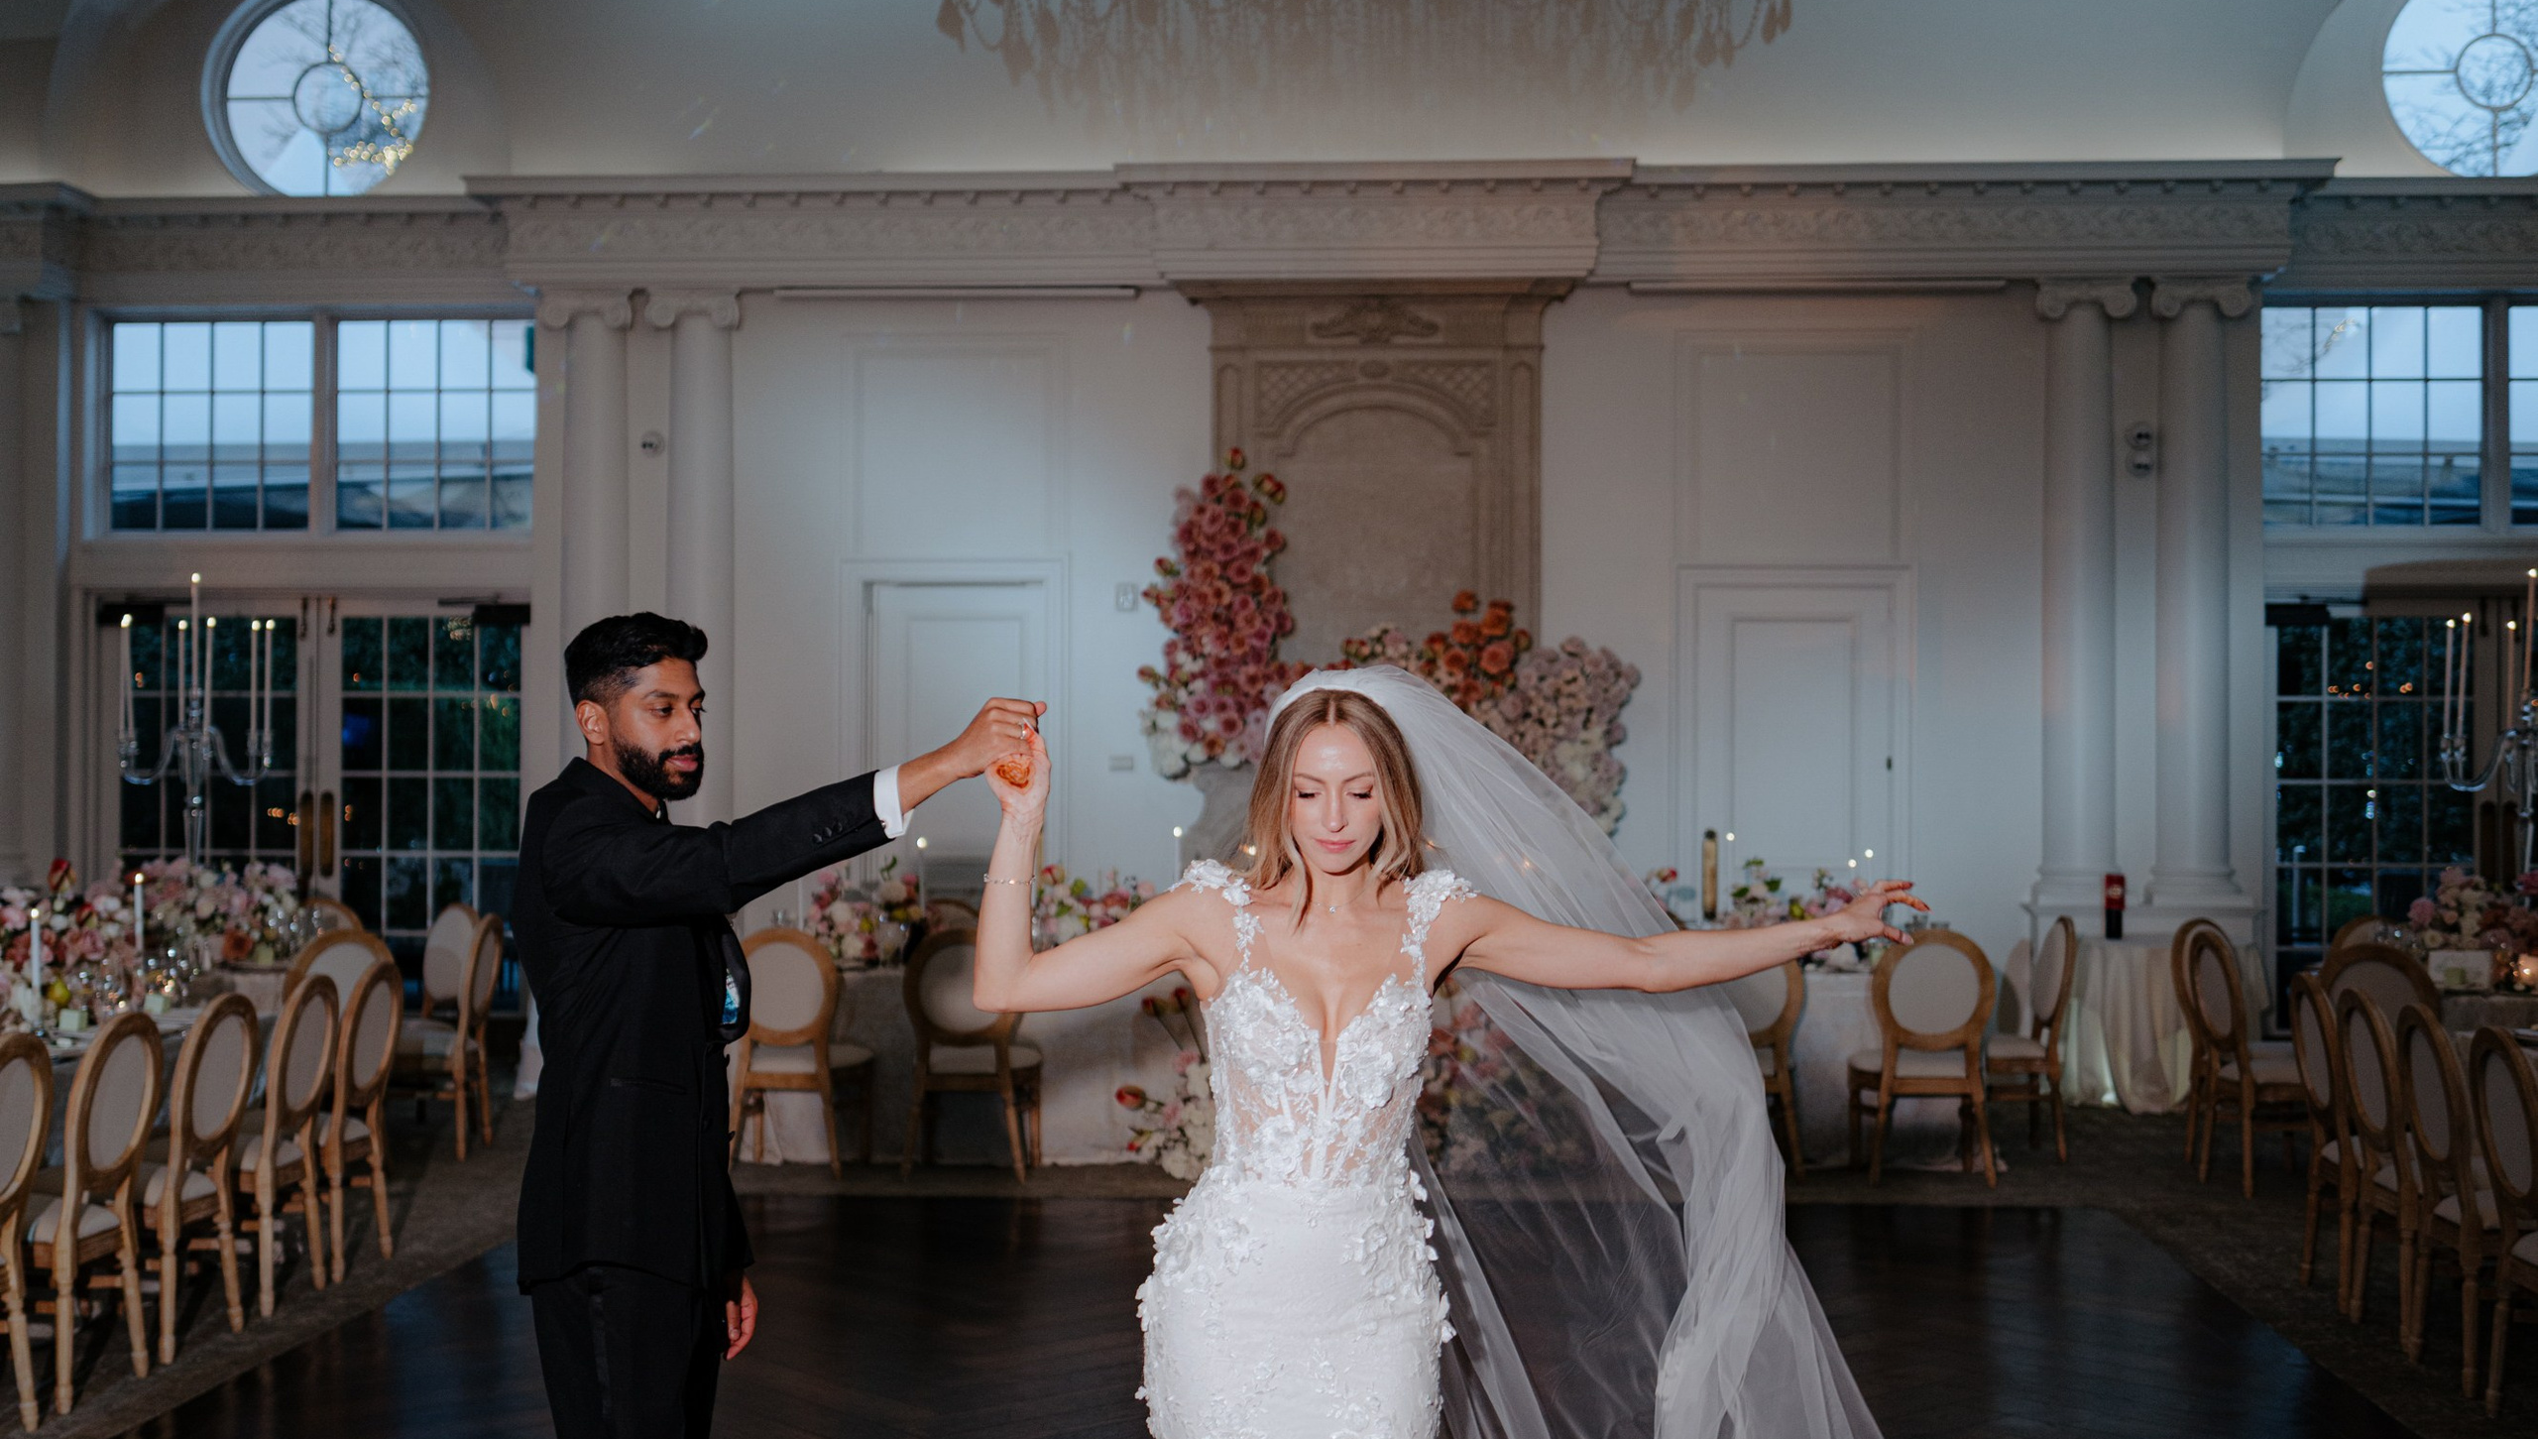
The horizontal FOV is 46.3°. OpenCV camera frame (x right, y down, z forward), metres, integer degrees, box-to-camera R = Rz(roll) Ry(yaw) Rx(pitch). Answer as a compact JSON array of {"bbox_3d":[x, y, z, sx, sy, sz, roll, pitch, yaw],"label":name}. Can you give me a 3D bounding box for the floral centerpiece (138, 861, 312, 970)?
[{"bbox_3d":[-4.373,0.810,12.400,0.780,0.440,0.600,0,-1,5],"label":"floral centerpiece"}]

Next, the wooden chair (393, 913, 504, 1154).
[{"bbox_3d":[-3.372,1.260,11.924,0.560,0.960,0.490,0,-1,2],"label":"wooden chair"}]

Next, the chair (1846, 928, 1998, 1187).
[{"bbox_3d":[2.508,1.273,11.342,0.490,0.950,0.540,0,-1,3],"label":"chair"}]

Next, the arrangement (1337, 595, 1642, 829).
[{"bbox_3d":[1.220,-0.040,16.300,1.700,1.300,0.550,0,-1,4],"label":"arrangement"}]

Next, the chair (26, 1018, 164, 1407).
[{"bbox_3d":[-3.180,1.230,7.519,0.540,0.950,0.490,0,-1,5],"label":"chair"}]

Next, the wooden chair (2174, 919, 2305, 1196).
[{"bbox_3d":[3.798,1.293,11.211,0.560,0.960,0.490,0,-1,-1],"label":"wooden chair"}]

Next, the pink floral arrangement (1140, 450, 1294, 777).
[{"bbox_3d":[-0.309,-0.601,17.094,0.910,1.910,0.500,0,-1,5],"label":"pink floral arrangement"}]

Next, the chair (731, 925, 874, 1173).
[{"bbox_3d":[-1.832,1.276,11.616,0.490,0.950,0.540,0,-1,5],"label":"chair"}]

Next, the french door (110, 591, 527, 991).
[{"bbox_3d":[-5.986,0.515,18.647,2.700,2.660,0.120,0,-1,5],"label":"french door"}]

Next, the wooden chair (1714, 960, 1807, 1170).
[{"bbox_3d":[1.817,1.285,11.482,0.490,0.960,0.560,0,-1,4],"label":"wooden chair"}]

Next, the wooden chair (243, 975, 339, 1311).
[{"bbox_3d":[-3.012,1.212,8.621,0.560,0.960,0.490,0,-1,4],"label":"wooden chair"}]

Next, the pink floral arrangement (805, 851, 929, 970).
[{"bbox_3d":[-1.657,0.792,12.216,0.500,0.490,0.420,0,-1,5],"label":"pink floral arrangement"}]

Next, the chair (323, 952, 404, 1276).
[{"bbox_3d":[-3.072,1.250,9.308,0.540,0.950,0.490,0,-1,5],"label":"chair"}]

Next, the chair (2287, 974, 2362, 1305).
[{"bbox_3d":[3.381,1.244,8.799,0.540,0.950,0.490,0,-1,5],"label":"chair"}]

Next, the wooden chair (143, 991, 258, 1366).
[{"bbox_3d":[-3.041,1.202,7.974,0.560,0.960,0.490,0,-1,5],"label":"wooden chair"}]

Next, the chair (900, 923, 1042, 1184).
[{"bbox_3d":[-1.136,1.275,11.504,0.490,0.950,0.540,0,-1,5],"label":"chair"}]

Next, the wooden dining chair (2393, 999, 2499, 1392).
[{"bbox_3d":[3.247,1.237,7.722,0.560,0.960,0.490,0,-1,-4],"label":"wooden dining chair"}]

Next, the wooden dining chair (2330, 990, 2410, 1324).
[{"bbox_3d":[3.321,1.238,8.224,0.540,0.950,0.490,0,-1,5],"label":"wooden dining chair"}]

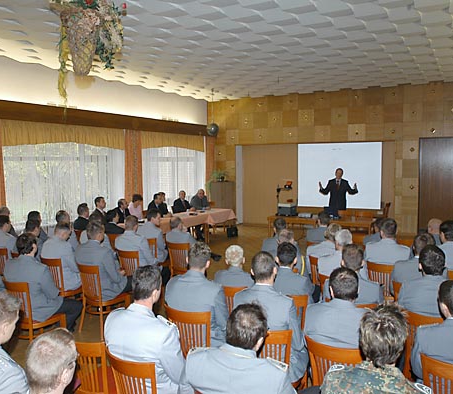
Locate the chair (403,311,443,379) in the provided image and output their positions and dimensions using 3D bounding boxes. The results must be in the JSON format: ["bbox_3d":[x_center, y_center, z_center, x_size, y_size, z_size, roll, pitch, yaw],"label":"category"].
[{"bbox_3d":[1.655,1.307,3.336,0.450,0.870,0.500,3,6,32],"label":"chair"}]

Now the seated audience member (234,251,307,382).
[{"bbox_3d":[0.391,1.078,3.370,0.540,1.350,0.800,2,6,27],"label":"seated audience member"}]

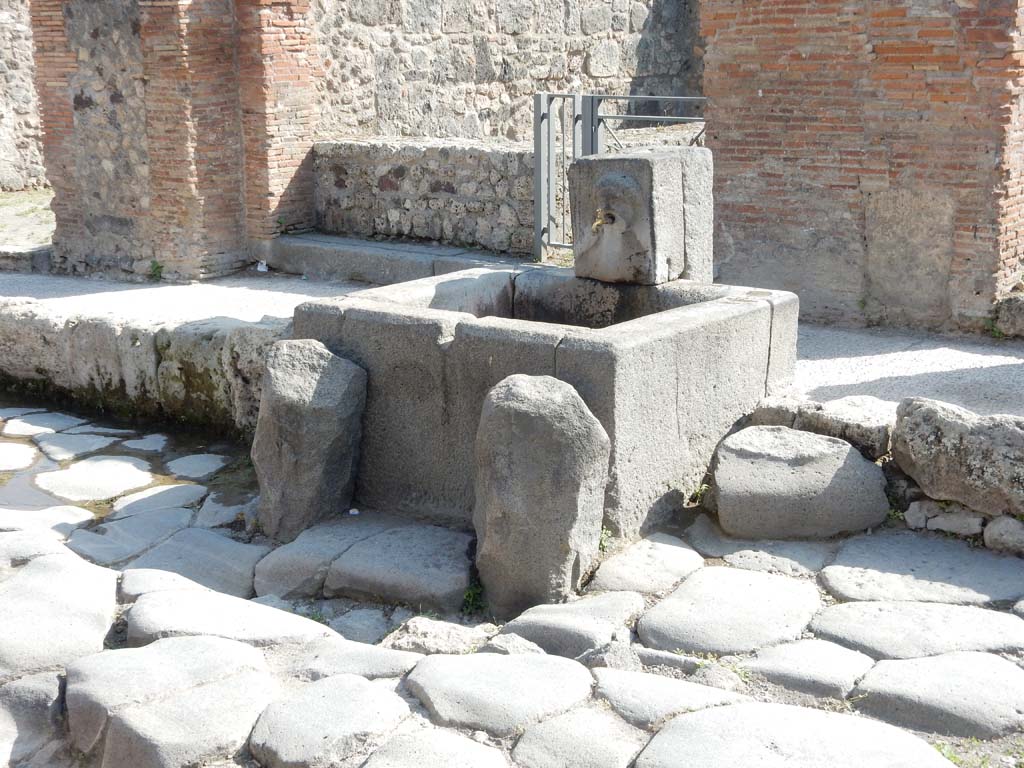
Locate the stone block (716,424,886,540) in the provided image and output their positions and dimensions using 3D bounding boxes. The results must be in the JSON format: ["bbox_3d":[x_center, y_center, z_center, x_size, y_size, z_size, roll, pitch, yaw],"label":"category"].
[{"bbox_3d":[1.160,0.393,6.030,0.670,0.330,0.430,0,12,8],"label":"stone block"}]

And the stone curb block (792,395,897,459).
[{"bbox_3d":[1.376,0.181,6.260,0.410,0.190,0.360,5,14,23],"label":"stone curb block"}]

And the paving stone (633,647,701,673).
[{"bbox_3d":[0.490,0.870,4.790,0.220,0.090,0.120,9,16,39],"label":"paving stone"}]

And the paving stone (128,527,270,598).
[{"bbox_3d":[-1.190,0.715,5.860,0.480,0.160,0.580,0,12,8],"label":"paving stone"}]

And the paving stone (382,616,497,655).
[{"bbox_3d":[-0.245,0.860,5.060,0.370,0.130,0.240,-1,12,0],"label":"paving stone"}]

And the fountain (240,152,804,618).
[{"bbox_3d":[0.055,-0.190,6.543,1.911,1.513,2.037,9,16,39],"label":"fountain"}]

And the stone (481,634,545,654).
[{"bbox_3d":[0.000,0.860,4.970,0.220,0.100,0.160,-1,12,0],"label":"stone"}]

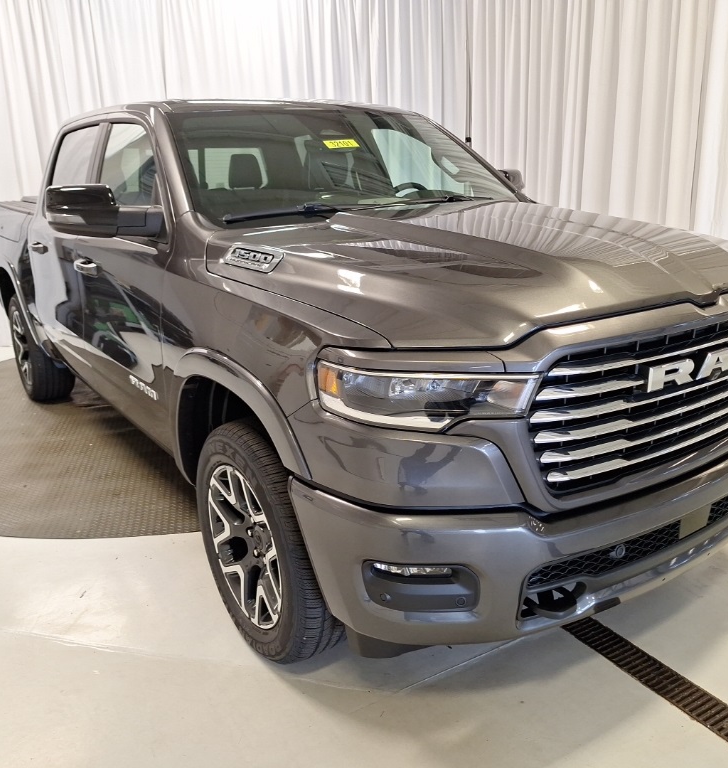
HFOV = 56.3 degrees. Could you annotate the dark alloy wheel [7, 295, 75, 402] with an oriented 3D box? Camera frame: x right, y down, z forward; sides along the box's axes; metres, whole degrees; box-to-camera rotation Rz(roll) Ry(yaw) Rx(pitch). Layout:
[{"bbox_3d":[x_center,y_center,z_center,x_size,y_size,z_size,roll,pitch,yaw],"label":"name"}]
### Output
[{"bbox_3d":[-2.451,-0.287,5.156,0.285,0.800,0.800,-12,20,-34],"label":"dark alloy wheel"}]

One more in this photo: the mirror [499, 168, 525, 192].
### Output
[{"bbox_3d":[0.783,-1.074,3.749,0.360,0.200,0.240,-12,20,-34],"label":"mirror"}]

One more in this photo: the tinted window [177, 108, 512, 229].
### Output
[{"bbox_3d":[-0.040,-1.031,3.007,1.660,0.160,0.850,-12,54,-34],"label":"tinted window"}]

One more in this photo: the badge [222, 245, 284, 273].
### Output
[{"bbox_3d":[-0.360,-0.406,2.151,0.025,0.085,0.340,18,1,-39],"label":"badge"}]

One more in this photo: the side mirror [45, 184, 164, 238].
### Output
[{"bbox_3d":[-0.973,-0.641,2.514,0.360,0.200,0.240,-12,20,-34],"label":"side mirror"}]

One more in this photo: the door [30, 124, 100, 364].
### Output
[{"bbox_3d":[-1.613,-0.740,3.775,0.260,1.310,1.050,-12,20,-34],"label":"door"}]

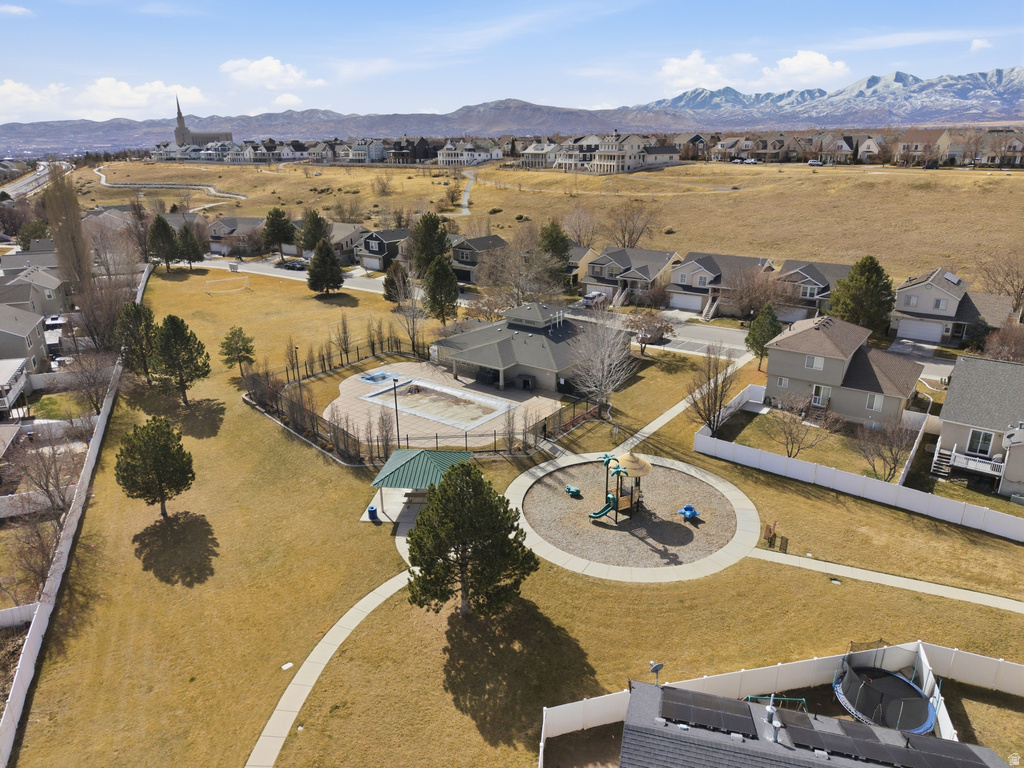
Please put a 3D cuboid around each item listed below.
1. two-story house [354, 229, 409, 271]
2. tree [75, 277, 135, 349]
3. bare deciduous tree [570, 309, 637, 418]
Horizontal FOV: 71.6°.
[{"bbox_3d":[-26.460,-28.523,147.874,11.200,7.500,11.800,14,25,36],"label":"two-story house"},{"bbox_3d":[-55.514,-9.697,96.119,7.840,10.330,7.840,0,20,0],"label":"tree"},{"bbox_3d":[8.783,-1.806,68.305,6.332,10.978,6.332,2,20,7],"label":"bare deciduous tree"}]

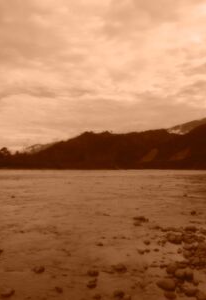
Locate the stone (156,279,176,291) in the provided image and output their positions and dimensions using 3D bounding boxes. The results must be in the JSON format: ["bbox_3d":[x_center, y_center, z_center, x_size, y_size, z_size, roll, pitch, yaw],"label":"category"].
[{"bbox_3d":[0.658,1.416,3.041,0.210,0.119,0.168,0,-3,12],"label":"stone"}]

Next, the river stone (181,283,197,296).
[{"bbox_3d":[0.866,1.397,2.894,0.160,0.141,0.136,-1,-3,16],"label":"river stone"}]

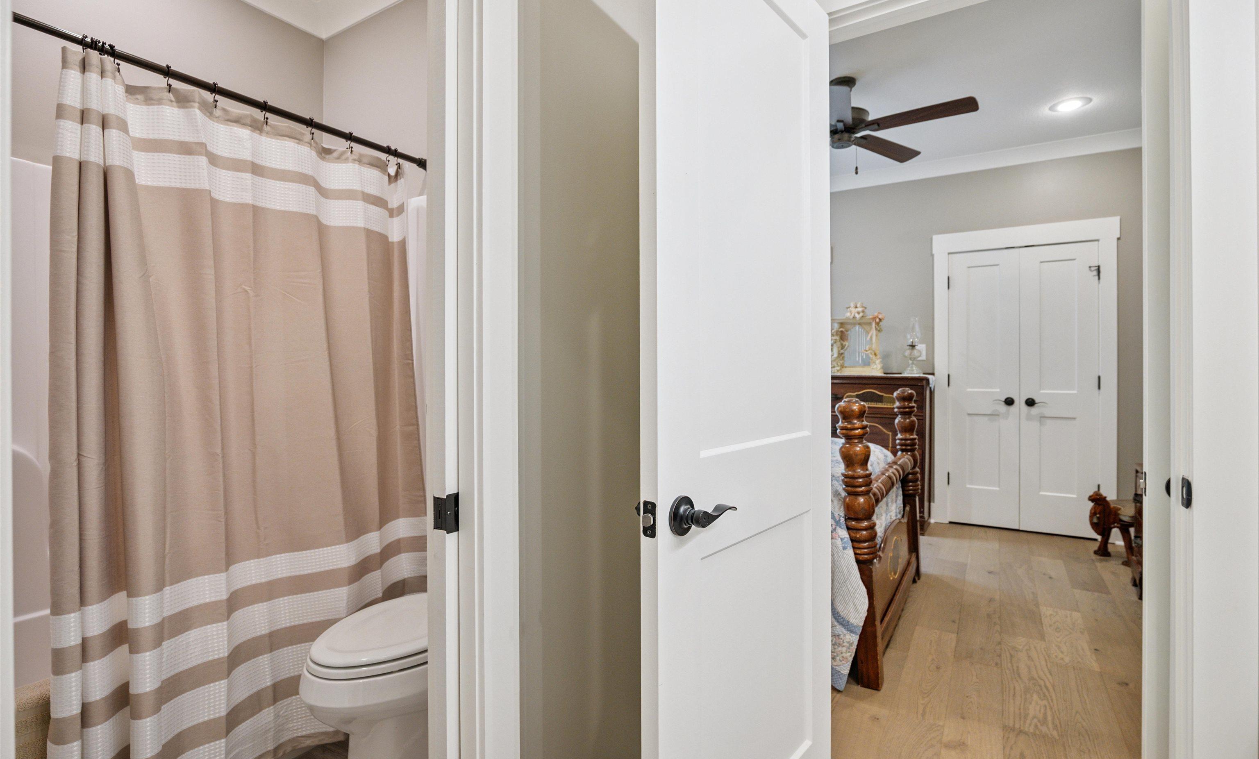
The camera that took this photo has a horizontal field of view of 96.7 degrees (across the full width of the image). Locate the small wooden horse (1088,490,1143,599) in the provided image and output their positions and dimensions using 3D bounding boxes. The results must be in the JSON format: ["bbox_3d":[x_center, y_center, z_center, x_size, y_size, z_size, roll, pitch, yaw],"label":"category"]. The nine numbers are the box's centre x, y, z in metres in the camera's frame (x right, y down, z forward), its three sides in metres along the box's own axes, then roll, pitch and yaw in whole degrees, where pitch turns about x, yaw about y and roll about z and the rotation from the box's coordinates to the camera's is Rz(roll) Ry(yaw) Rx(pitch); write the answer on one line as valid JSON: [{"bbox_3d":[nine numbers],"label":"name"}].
[{"bbox_3d":[3.100,0.880,3.390,0.560,0.440,0.290,0,1,2],"label":"small wooden horse"}]

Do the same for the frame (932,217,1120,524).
[{"bbox_3d":[2.840,0.000,4.060,1.120,2.190,0.110,0,1,28],"label":"frame"}]

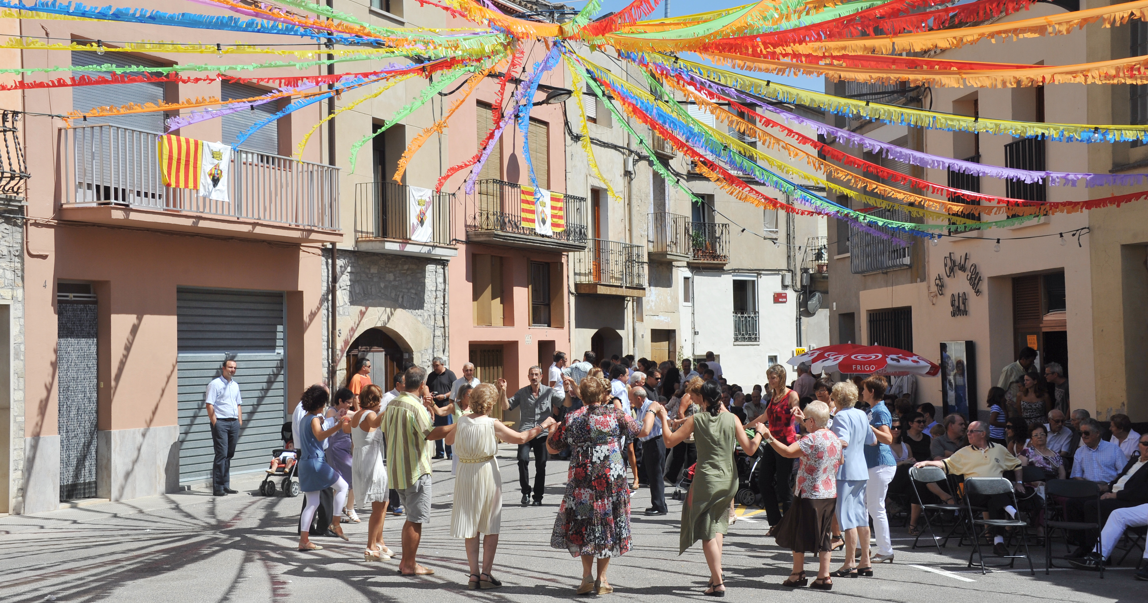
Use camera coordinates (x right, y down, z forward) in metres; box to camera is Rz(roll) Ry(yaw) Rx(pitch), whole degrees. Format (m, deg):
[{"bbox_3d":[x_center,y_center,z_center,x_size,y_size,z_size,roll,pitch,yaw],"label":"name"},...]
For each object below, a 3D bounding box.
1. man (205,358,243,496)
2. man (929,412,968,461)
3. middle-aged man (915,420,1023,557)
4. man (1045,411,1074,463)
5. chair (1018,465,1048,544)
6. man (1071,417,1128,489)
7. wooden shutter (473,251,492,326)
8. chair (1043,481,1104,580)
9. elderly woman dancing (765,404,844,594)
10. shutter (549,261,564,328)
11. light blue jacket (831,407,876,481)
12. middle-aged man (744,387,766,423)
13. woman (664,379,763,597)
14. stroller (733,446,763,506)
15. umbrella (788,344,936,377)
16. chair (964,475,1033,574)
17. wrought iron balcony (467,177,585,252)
[{"bbox_3d":[-4.499,1.622,19.700,0.480,1.760,0.320,1,-3,-40],"label":"man"},{"bbox_3d":[3.664,1.709,14.921,0.550,1.250,0.750,0,-2,-23],"label":"man"},{"bbox_3d":[3.632,1.712,14.121,0.950,1.210,0.800,-1,-2,6],"label":"middle-aged man"},{"bbox_3d":[4.912,1.703,15.500,0.550,1.250,0.750,-1,-2,3],"label":"man"},{"bbox_3d":[4.237,1.897,14.100,0.460,0.800,0.480,-1,-2,-3],"label":"chair"},{"bbox_3d":[4.738,1.673,13.921,0.550,1.220,0.800,-2,-2,27],"label":"man"},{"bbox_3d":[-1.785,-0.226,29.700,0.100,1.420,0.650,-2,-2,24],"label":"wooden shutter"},{"bbox_3d":[3.988,1.798,12.200,0.450,0.760,0.460,-2,-2,27],"label":"chair"},{"bbox_3d":[1.835,1.541,12.200,0.660,1.490,0.480,1,-3,-37],"label":"elderly woman dancing"},{"bbox_3d":[-0.356,-0.141,32.000,0.340,1.370,0.060,-2,-2,23],"label":"shutter"},{"bbox_3d":[2.329,1.188,12.750,0.420,0.620,0.270,0,-2,-30],"label":"light blue jacket"},{"bbox_3d":[2.956,2.080,24.900,0.550,1.270,0.750,-1,-2,6],"label":"middle-aged man"},{"bbox_3d":[1.054,1.415,11.728,0.740,1.640,0.500,-1,-2,-5],"label":"woman"},{"bbox_3d":[2.184,2.011,18.300,0.750,0.900,0.500,0,-3,-38],"label":"stroller"},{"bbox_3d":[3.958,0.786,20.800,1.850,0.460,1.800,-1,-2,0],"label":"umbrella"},{"bbox_3d":[3.534,1.873,12.763,0.440,0.770,0.480,-1,-2,-5],"label":"chair"},{"bbox_3d":[-0.890,-1.656,30.542,0.620,1.120,4.641,-2,-3,22],"label":"wrought iron balcony"}]

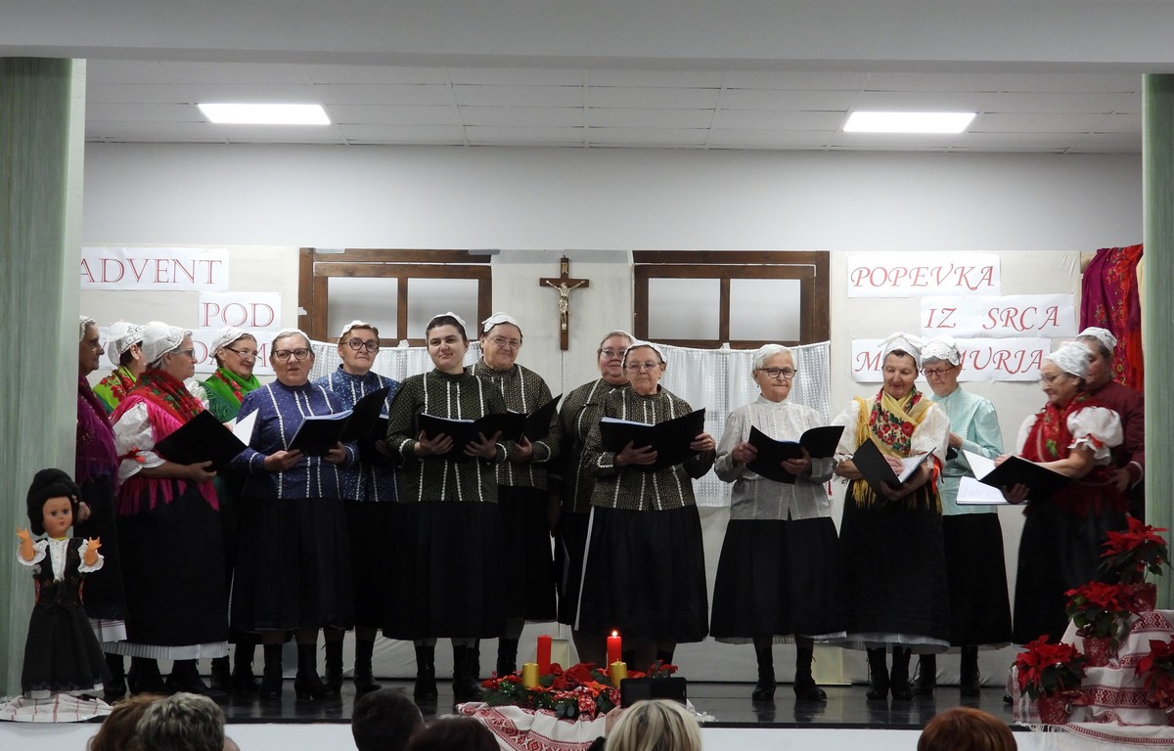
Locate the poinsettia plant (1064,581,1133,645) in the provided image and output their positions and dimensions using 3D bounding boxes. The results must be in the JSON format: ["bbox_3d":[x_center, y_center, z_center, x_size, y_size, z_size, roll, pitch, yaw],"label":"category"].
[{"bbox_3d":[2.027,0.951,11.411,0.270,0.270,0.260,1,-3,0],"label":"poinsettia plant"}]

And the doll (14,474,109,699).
[{"bbox_3d":[-2.044,0.808,11.226,0.360,0.897,0.300,1,-3,-10],"label":"doll"}]

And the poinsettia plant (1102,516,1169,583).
[{"bbox_3d":[2.150,0.684,11.300,0.265,0.265,0.265,1,-4,0],"label":"poinsettia plant"}]

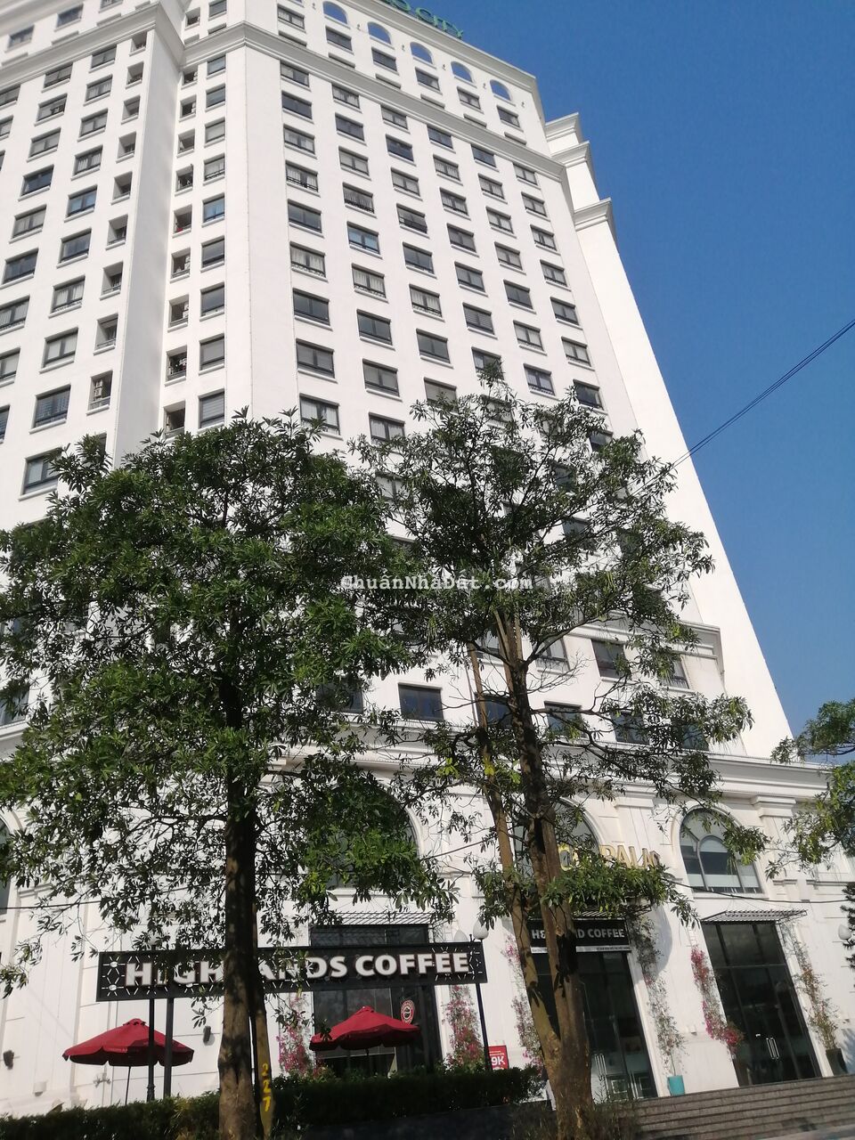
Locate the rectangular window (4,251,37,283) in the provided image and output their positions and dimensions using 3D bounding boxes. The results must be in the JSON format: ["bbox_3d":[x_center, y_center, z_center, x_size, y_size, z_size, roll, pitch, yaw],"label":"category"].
[{"bbox_3d":[-18.723,-13.946,39.506,1.767,1.625,0.200,-15,-32,11],"label":"rectangular window"}]

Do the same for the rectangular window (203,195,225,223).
[{"bbox_3d":[-10.416,-17.668,41.924,1.176,1.680,0.200,-15,-32,11],"label":"rectangular window"}]

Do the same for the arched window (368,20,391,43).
[{"bbox_3d":[-3.256,-36.131,57.489,1.552,2.233,0.200,10,-36,-27],"label":"arched window"}]

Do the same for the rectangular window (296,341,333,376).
[{"bbox_3d":[-4.899,-9.097,37.211,1.716,1.546,0.200,10,-36,-27],"label":"rectangular window"}]

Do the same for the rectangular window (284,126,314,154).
[{"bbox_3d":[-6.818,-22.838,45.672,1.739,1.625,0.200,10,-36,-27],"label":"rectangular window"}]

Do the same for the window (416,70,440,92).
[{"bbox_3d":[0.027,-32.663,57.136,1.694,1.472,0.200,10,-36,-27],"label":"window"}]

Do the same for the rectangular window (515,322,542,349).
[{"bbox_3d":[5.462,-12.566,46.148,1.733,1.634,0.200,10,-35,-27],"label":"rectangular window"}]

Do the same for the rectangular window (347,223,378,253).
[{"bbox_3d":[-3.254,-16.773,43.578,1.706,1.757,0.200,10,-36,-27],"label":"rectangular window"}]

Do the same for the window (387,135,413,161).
[{"bbox_3d":[-1.652,-24.979,51.051,1.748,1.680,0.200,10,-36,-27],"label":"window"}]

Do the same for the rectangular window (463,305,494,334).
[{"bbox_3d":[2.690,-13.056,44.701,1.740,1.634,0.200,10,-35,-27],"label":"rectangular window"}]

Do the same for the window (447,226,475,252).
[{"bbox_3d":[1.953,-18.811,48.634,1.675,1.600,0.200,10,-36,-27],"label":"window"}]

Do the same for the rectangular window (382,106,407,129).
[{"bbox_3d":[-2.044,-27.767,52.773,1.748,1.680,0.200,10,-36,-27],"label":"rectangular window"}]

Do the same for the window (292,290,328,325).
[{"bbox_3d":[-5.190,-11.676,38.219,1.620,1.500,0.160,10,-36,-27],"label":"window"}]

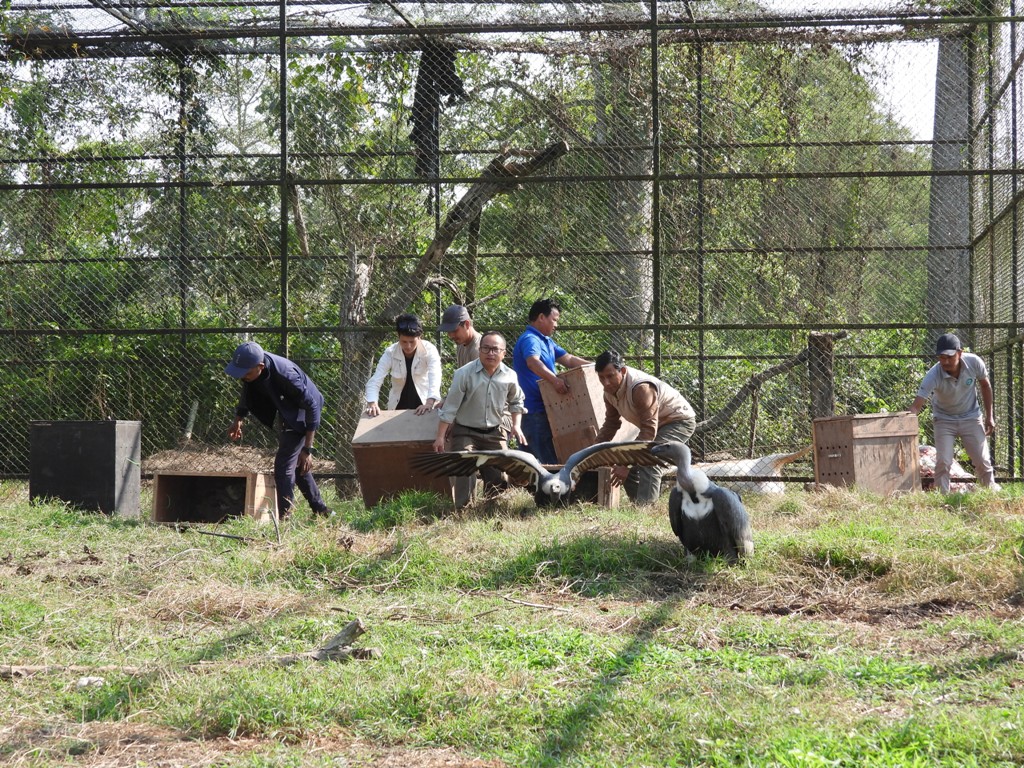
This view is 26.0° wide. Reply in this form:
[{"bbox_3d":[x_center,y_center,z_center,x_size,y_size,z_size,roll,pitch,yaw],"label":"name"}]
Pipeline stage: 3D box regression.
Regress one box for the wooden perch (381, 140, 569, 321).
[{"bbox_3d":[-0.335,-1.370,19.800,1.680,1.620,0.450,0,-1,0],"label":"wooden perch"}]

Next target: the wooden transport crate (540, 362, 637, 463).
[{"bbox_3d":[0.581,0.227,16.582,0.475,0.660,0.447,-21,-10,42],"label":"wooden transport crate"}]

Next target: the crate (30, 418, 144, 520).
[{"bbox_3d":[-3.030,0.592,15.803,0.594,0.664,0.610,0,-1,7],"label":"crate"}]

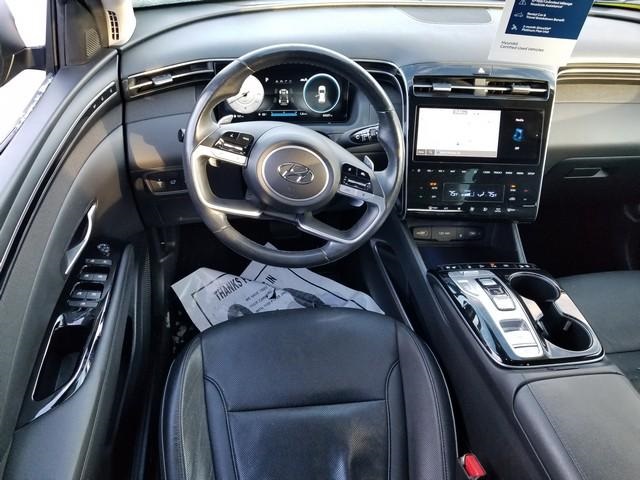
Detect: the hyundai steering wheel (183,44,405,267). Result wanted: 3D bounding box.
[{"bbox_3d":[-0.044,-0.140,0.825,0.370,0.370,0.090,10,5,-3],"label":"hyundai steering wheel"}]

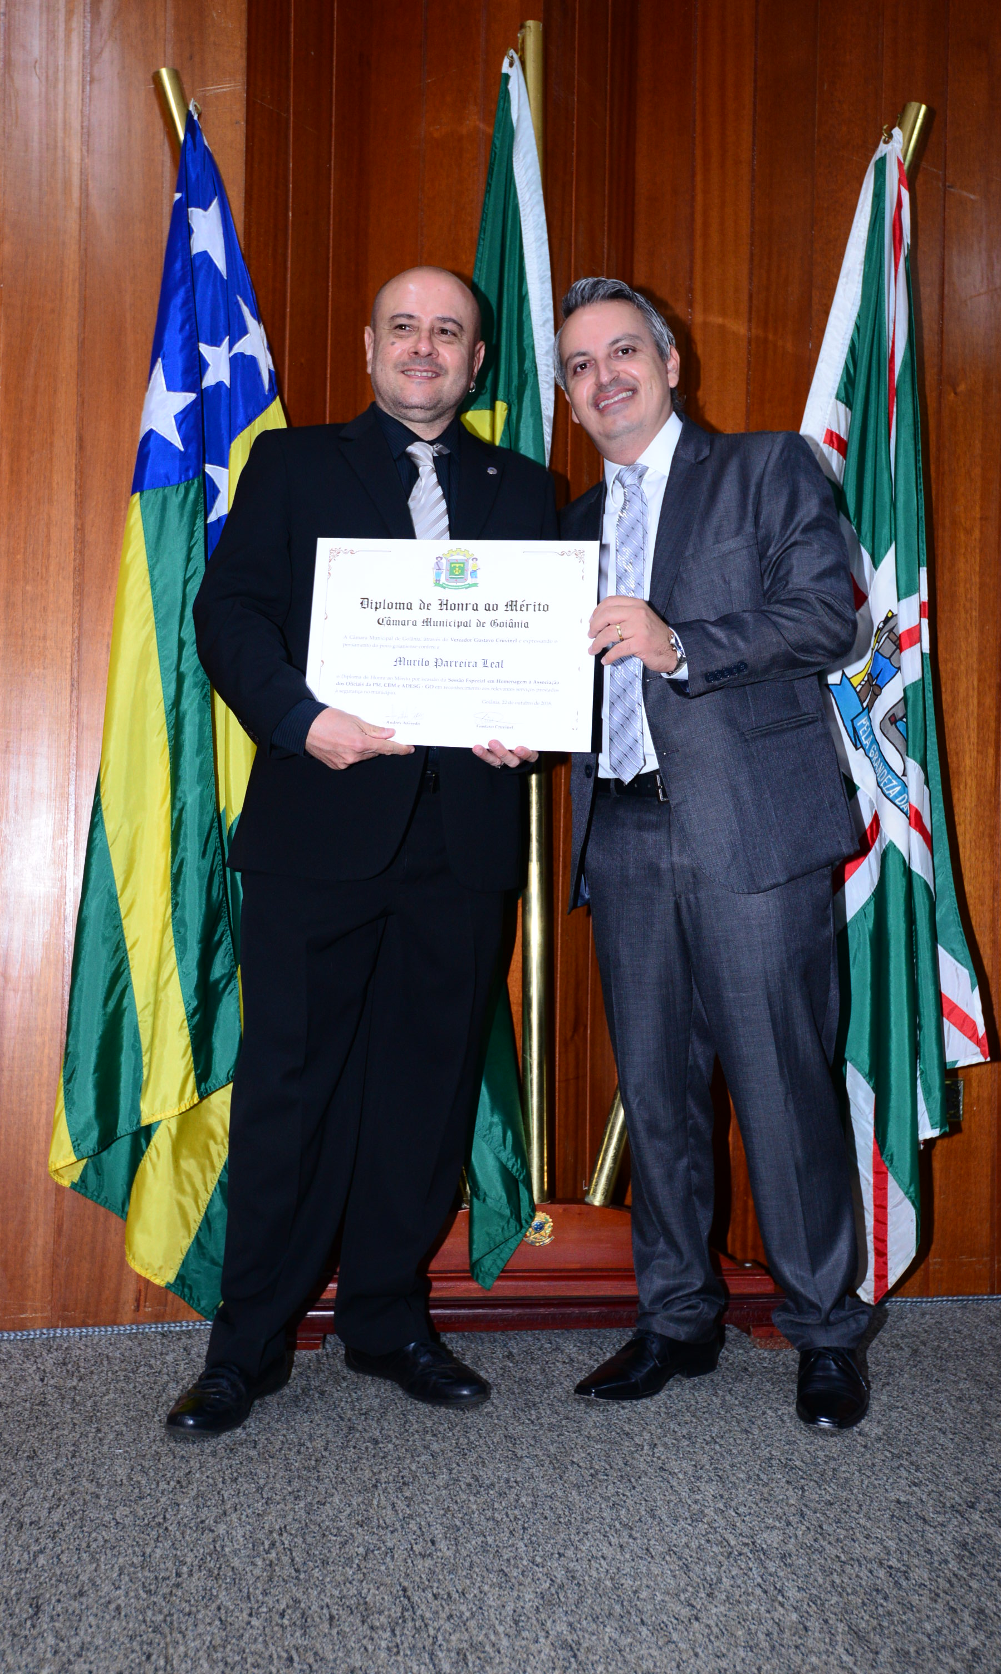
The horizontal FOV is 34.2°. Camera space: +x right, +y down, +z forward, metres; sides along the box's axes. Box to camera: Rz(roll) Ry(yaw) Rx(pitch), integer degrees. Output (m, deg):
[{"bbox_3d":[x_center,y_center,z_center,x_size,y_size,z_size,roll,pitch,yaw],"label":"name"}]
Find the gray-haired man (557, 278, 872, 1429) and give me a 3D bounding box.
[{"bbox_3d":[0.335,0.009,2.500,0.520,1.730,0.430,1,-1,27],"label":"gray-haired man"}]

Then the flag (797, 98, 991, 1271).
[{"bbox_3d":[0.710,-0.179,2.910,0.330,2.040,0.250,1,-1,-3],"label":"flag"}]

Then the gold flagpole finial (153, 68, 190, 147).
[{"bbox_3d":[-0.571,-1.266,2.820,0.044,0.132,0.044,-14,0,-6],"label":"gold flagpole finial"}]

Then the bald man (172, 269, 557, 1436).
[{"bbox_3d":[-0.200,-0.011,2.490,0.570,1.750,0.450,1,-1,-12],"label":"bald man"}]

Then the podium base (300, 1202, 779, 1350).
[{"bbox_3d":[0.058,0.752,2.930,0.880,0.245,0.250,1,-1,-8],"label":"podium base"}]

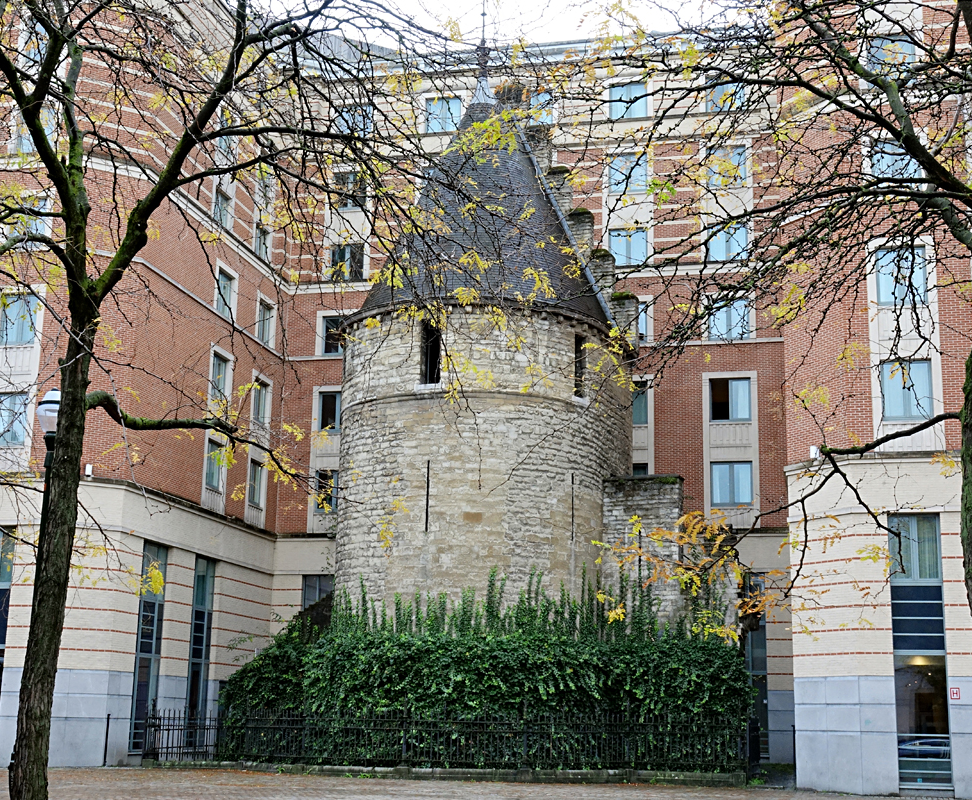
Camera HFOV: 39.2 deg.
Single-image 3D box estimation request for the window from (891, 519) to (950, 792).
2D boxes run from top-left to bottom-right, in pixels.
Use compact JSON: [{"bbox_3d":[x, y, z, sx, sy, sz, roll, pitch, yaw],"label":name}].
[{"bbox_3d":[10.089,5.750,31.756,1.186,6.249,0.150,-2,-14,13],"label":"window"}]

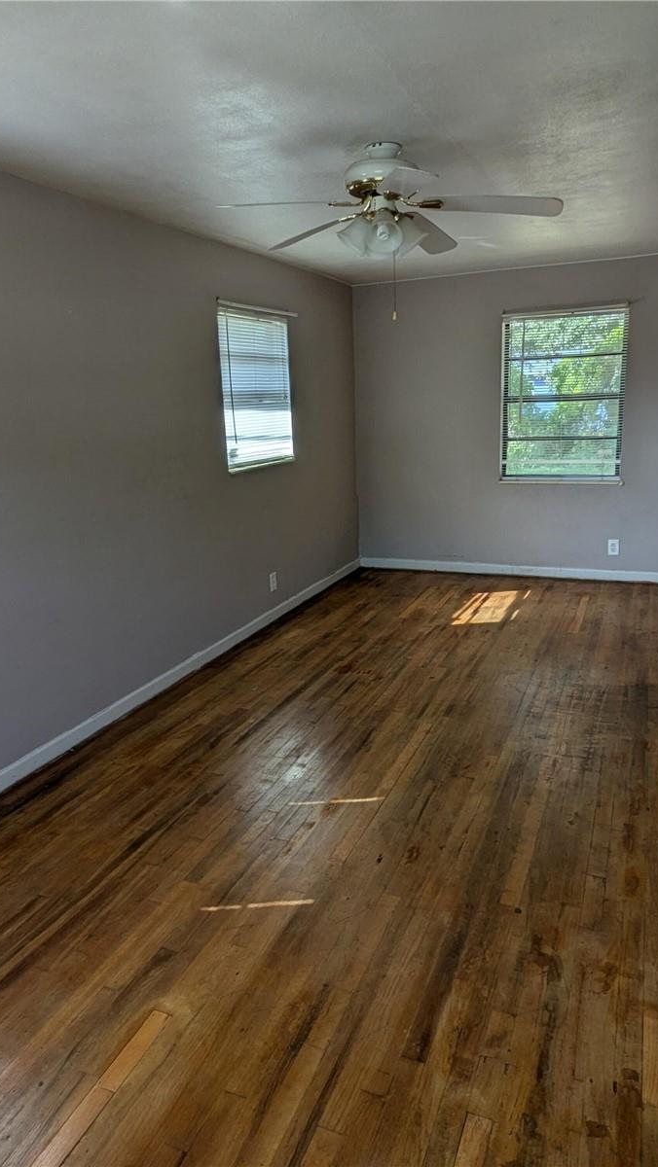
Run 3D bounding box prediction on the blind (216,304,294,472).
[{"bbox_3d":[-0.475,-1.276,4.813,0.050,0.950,0.920,4,16,23],"label":"blind"}]

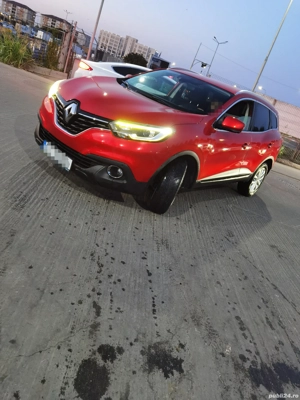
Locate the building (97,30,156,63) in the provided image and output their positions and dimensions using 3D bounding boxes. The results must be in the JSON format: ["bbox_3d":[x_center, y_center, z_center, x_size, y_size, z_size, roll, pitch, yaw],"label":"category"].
[{"bbox_3d":[-22.252,-130.125,275.381,49.000,26.000,15.000,16,20,-11],"label":"building"}]

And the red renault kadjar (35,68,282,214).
[{"bbox_3d":[0.599,-1.048,4.678,1.860,1.610,4.450,33,23,32],"label":"red renault kadjar"}]

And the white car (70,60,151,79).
[{"bbox_3d":[0.027,-3.233,9.800,4.700,1.480,1.830,16,20,-11],"label":"white car"}]

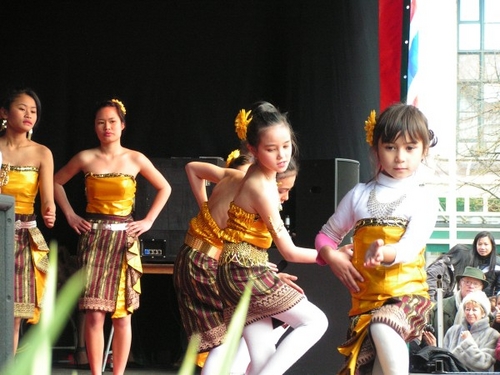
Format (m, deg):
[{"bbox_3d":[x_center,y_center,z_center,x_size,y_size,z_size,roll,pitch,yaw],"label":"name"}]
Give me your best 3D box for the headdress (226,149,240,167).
[{"bbox_3d":[-0.063,-0.108,6.450,0.040,0.090,0.085,38,0,0],"label":"headdress"}]

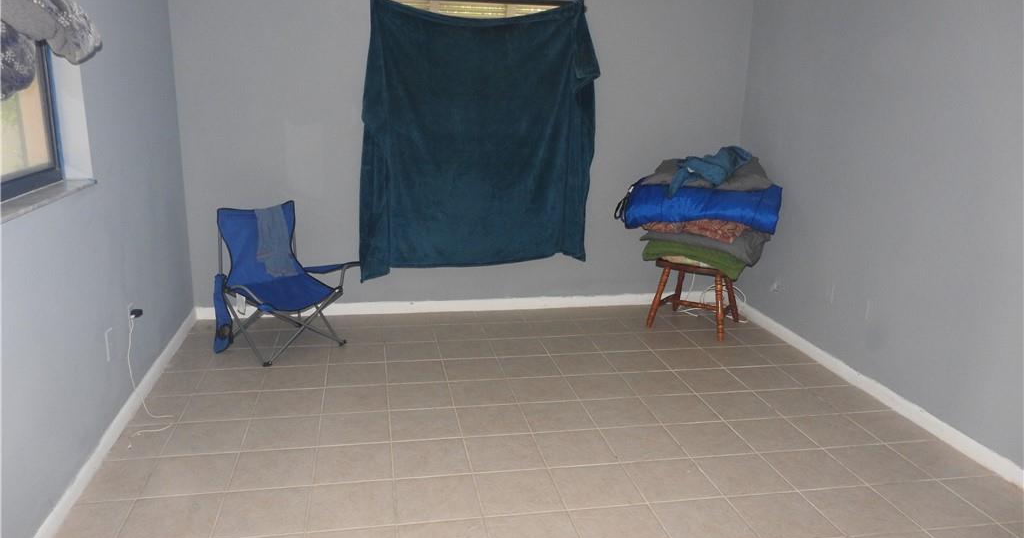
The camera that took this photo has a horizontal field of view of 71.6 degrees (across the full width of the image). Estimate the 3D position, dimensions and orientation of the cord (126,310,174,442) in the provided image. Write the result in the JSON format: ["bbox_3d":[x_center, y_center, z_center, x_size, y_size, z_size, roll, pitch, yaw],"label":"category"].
[{"bbox_3d":[-1.605,0.438,3.118,0.190,0.470,0.360,-1,14,-11],"label":"cord"}]

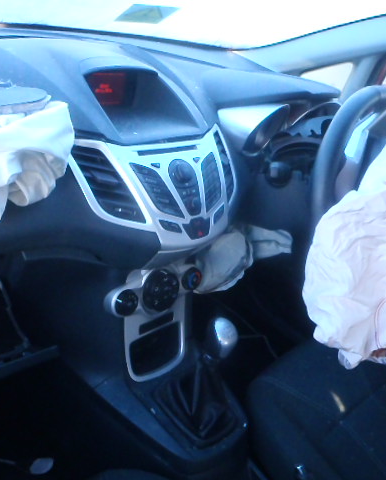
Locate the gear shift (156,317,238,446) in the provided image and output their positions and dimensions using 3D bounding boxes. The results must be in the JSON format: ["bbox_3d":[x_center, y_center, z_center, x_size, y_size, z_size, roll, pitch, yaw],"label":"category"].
[{"bbox_3d":[0.022,0.200,0.814,0.104,0.209,0.125,-16,41,-42],"label":"gear shift"}]

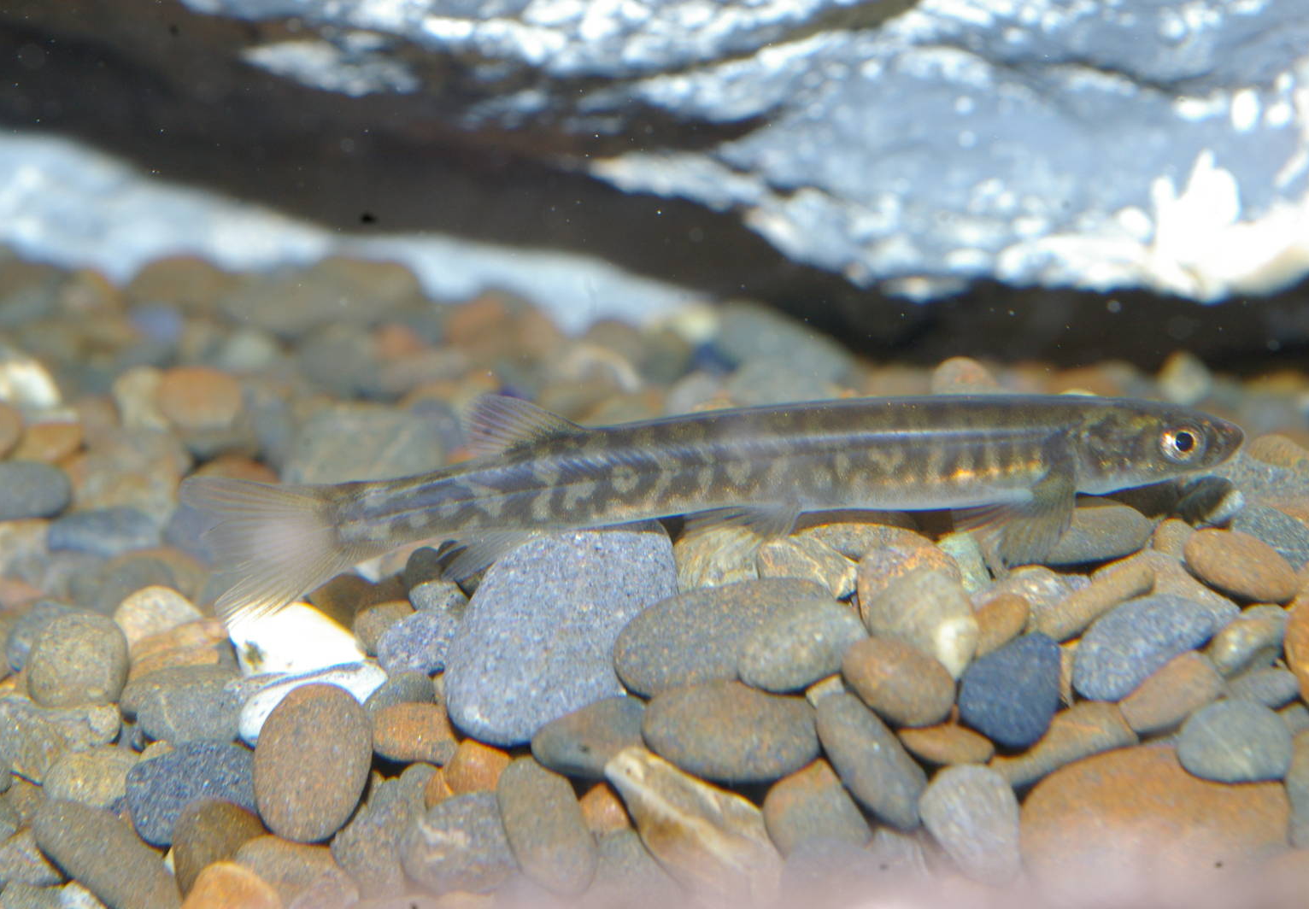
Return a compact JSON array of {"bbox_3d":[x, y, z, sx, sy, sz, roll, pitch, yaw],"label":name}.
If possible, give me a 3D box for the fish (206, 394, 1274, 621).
[{"bbox_3d":[0.005,0.003,0.264,0.090,0.018,0.016,-5,14,-5],"label":"fish"}]

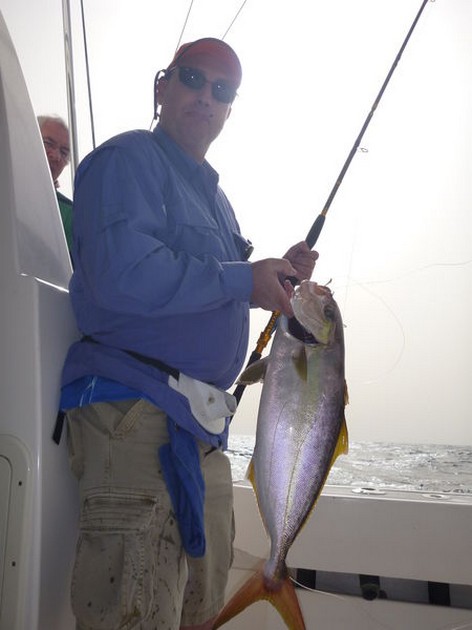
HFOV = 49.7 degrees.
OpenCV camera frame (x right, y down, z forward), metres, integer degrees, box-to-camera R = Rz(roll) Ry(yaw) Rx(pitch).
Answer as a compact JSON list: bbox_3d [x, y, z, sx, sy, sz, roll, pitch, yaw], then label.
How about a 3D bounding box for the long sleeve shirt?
[{"bbox_3d":[-0.165,-0.079,1.160,0.430,0.730,0.520,-6,-15,29],"label":"long sleeve shirt"}]

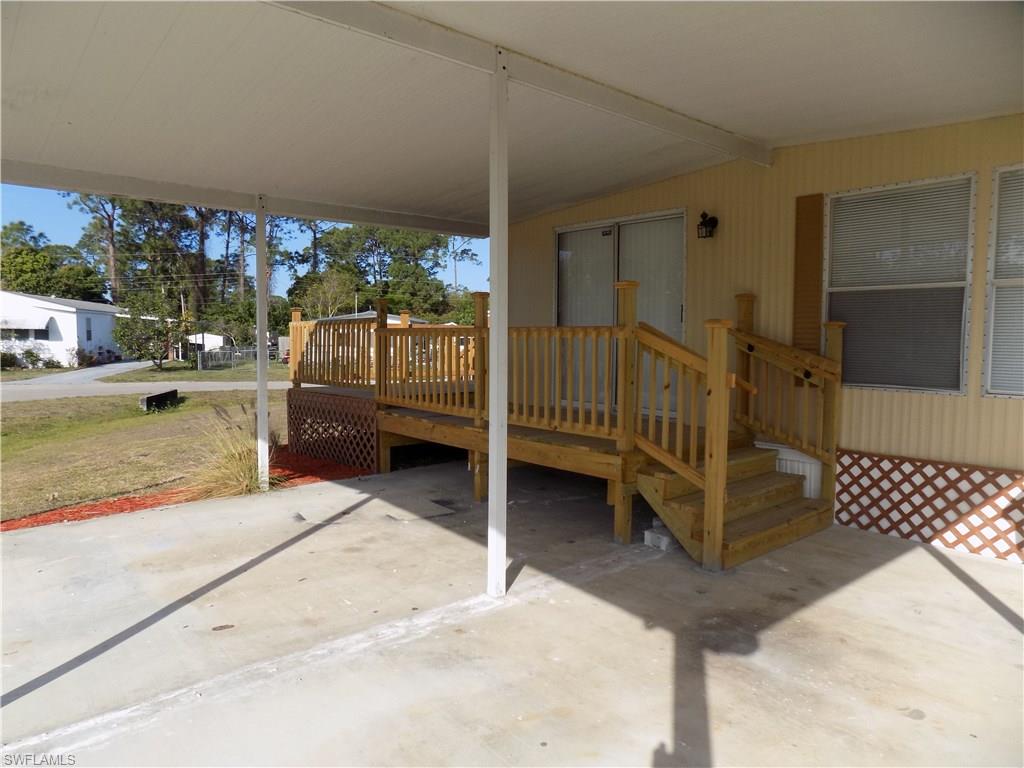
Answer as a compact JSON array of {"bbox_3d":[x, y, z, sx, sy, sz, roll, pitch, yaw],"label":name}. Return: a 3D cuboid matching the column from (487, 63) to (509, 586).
[{"bbox_3d":[-0.070,-0.312,3.931,0.078,3.129,0.078,-3,5,-40],"label":"column"}]

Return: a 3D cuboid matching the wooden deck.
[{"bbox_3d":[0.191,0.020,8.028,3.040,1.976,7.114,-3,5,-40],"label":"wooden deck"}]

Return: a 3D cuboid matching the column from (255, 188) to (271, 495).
[{"bbox_3d":[-2.411,-0.385,6.622,0.078,2.875,0.078,-3,5,-40],"label":"column"}]

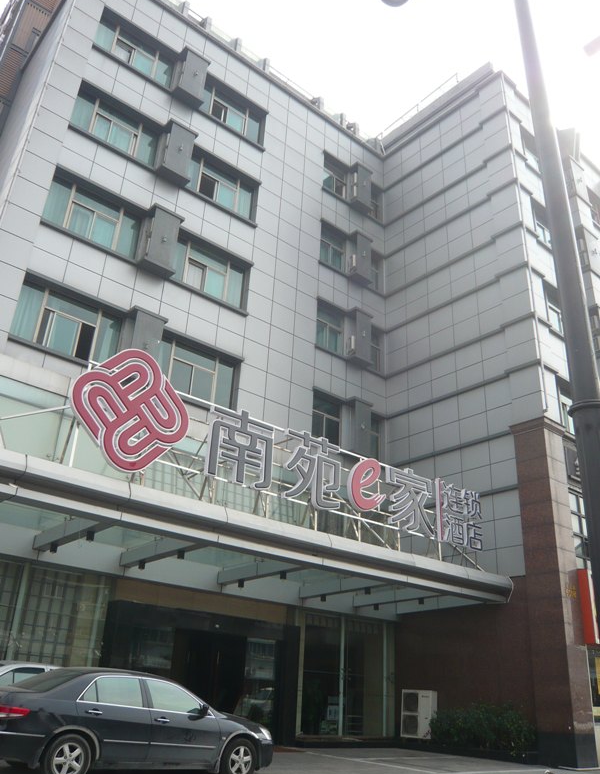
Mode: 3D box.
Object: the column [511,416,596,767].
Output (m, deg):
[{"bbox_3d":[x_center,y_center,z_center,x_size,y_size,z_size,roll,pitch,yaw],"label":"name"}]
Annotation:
[{"bbox_3d":[6.630,5.061,17.180,1.043,8.722,1.106,22,-31,-33],"label":"column"}]

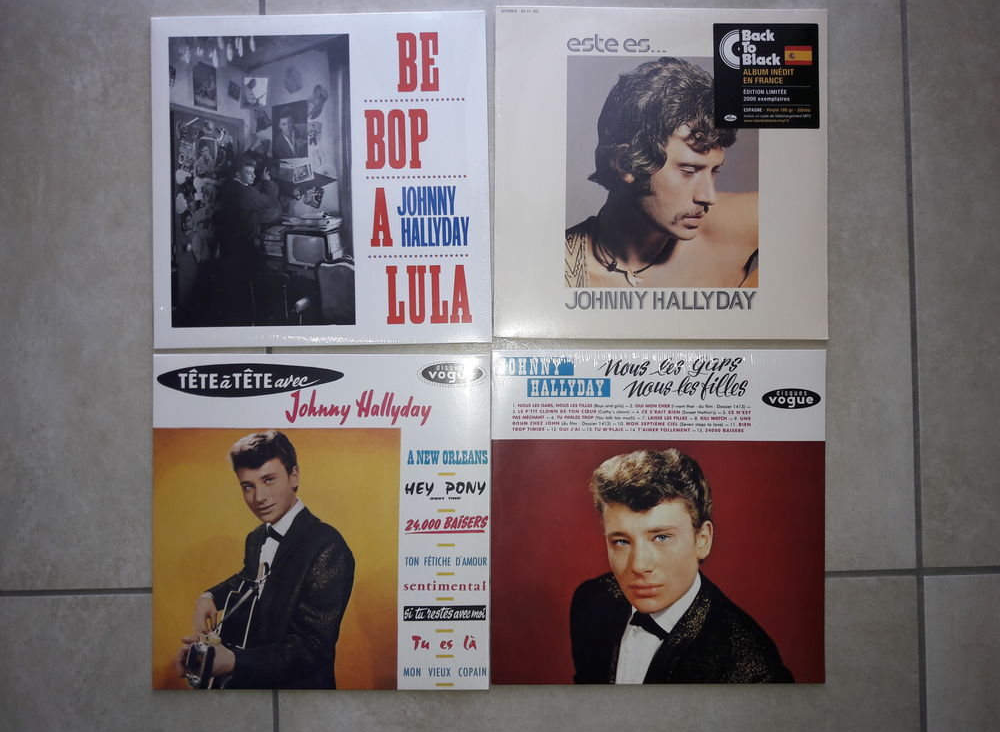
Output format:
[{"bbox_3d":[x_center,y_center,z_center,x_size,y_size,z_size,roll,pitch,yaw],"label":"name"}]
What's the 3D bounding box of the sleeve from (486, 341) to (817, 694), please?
[{"bbox_3d":[0.149,0.142,0.764,0.315,0.005,0.315,0,89,0],"label":"sleeve"}]

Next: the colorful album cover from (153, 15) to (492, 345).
[{"bbox_3d":[-0.169,-0.177,0.766,0.315,0.005,0.315,-1,89,-1],"label":"colorful album cover"}]

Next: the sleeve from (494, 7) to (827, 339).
[{"bbox_3d":[0.153,-0.184,0.769,0.315,0.005,0.315,0,89,0],"label":"sleeve"}]

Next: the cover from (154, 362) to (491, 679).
[{"bbox_3d":[-0.167,0.146,0.762,0.315,0.005,0.315,0,89,0],"label":"cover"}]

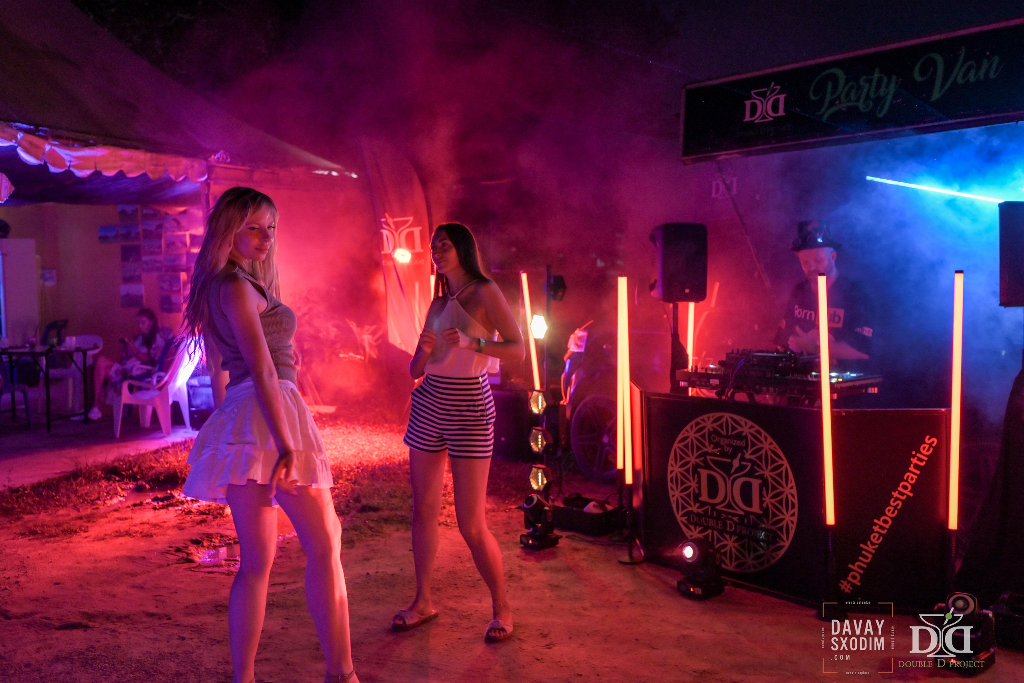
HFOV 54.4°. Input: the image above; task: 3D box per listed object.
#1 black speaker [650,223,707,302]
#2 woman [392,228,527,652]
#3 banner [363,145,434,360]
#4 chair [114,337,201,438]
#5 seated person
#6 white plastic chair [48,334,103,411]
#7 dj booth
[{"bbox_3d":[0.904,-0.424,5.365,0.265,0.433,0.250,-2,4,-17],"label":"black speaker"},{"bbox_3d":[-0.228,0.355,4.090,0.490,1.665,0.400,1,4,30],"label":"woman"},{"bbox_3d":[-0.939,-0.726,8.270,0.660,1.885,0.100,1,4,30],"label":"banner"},{"bbox_3d":[-3.073,0.390,8.658,0.580,0.820,0.560,0,4,12],"label":"chair"},{"bbox_3d":[-3.656,0.222,9.428,0.760,1.080,0.500,-2,4,-21],"label":"seated person"},{"bbox_3d":[-4.314,0.346,9.886,0.550,0.800,0.550,2,5,40],"label":"white plastic chair"},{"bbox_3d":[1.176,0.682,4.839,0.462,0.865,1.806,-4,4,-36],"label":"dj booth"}]

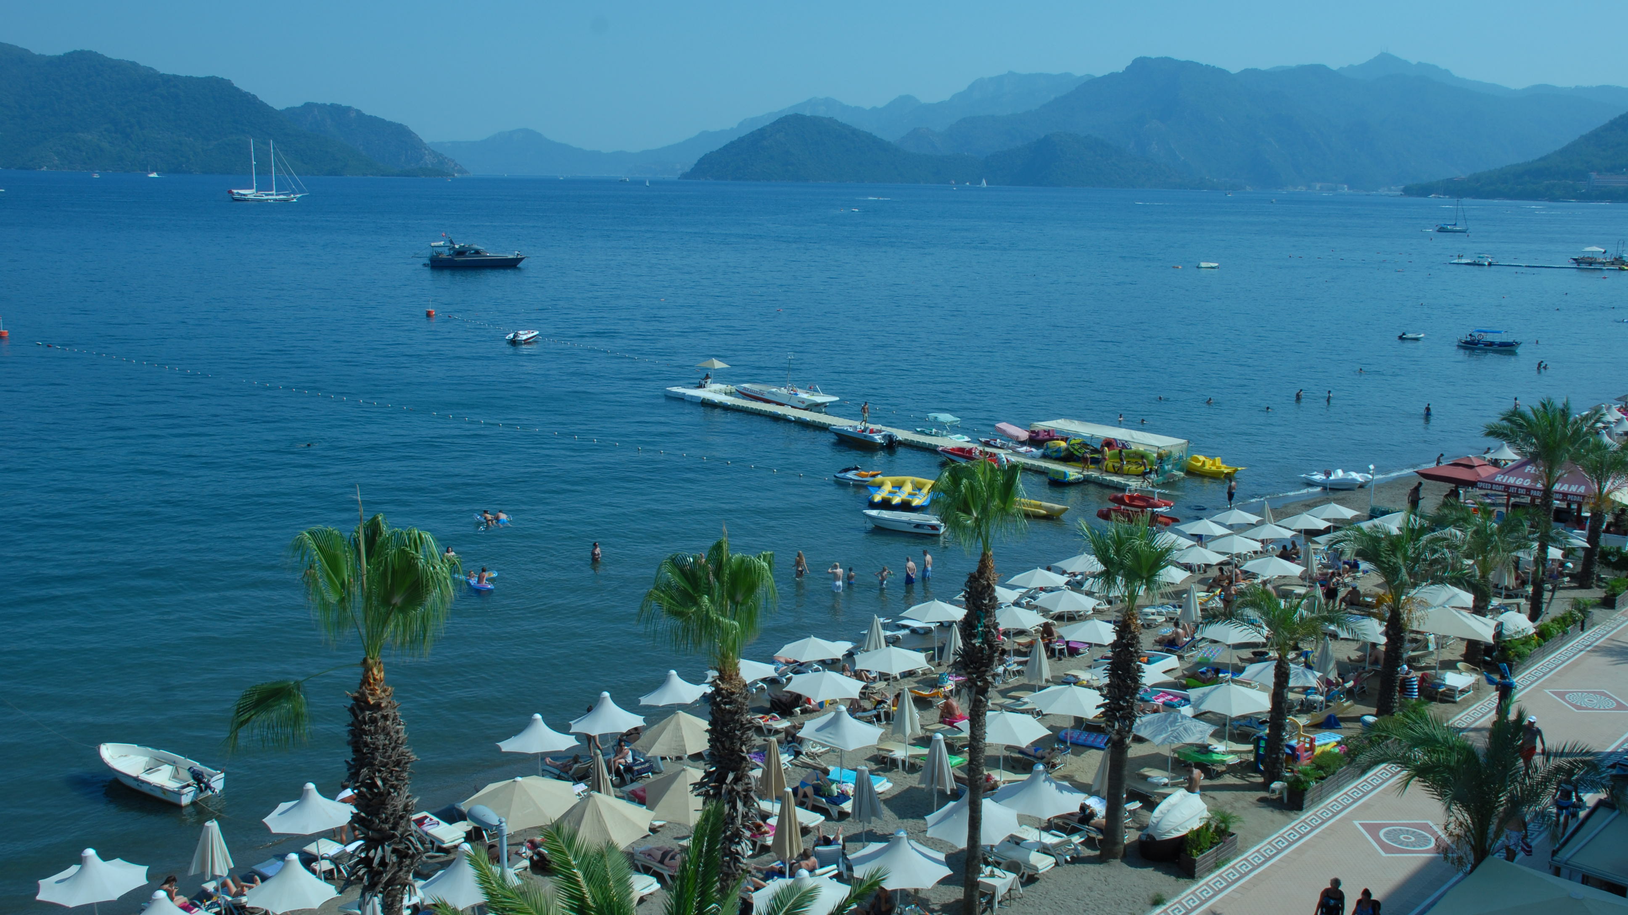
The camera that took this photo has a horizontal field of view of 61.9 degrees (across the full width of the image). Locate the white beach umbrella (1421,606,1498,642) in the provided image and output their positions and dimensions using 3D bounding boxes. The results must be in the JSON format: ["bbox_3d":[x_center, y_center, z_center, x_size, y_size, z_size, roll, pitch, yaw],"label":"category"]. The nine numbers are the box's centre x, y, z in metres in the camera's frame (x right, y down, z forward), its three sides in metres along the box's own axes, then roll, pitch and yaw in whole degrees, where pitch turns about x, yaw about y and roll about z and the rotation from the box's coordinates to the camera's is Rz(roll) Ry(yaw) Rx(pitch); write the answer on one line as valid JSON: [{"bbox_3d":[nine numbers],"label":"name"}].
[{"bbox_3d":[19.379,5.647,41.946,2.500,2.200,2.500,7,13,27],"label":"white beach umbrella"}]

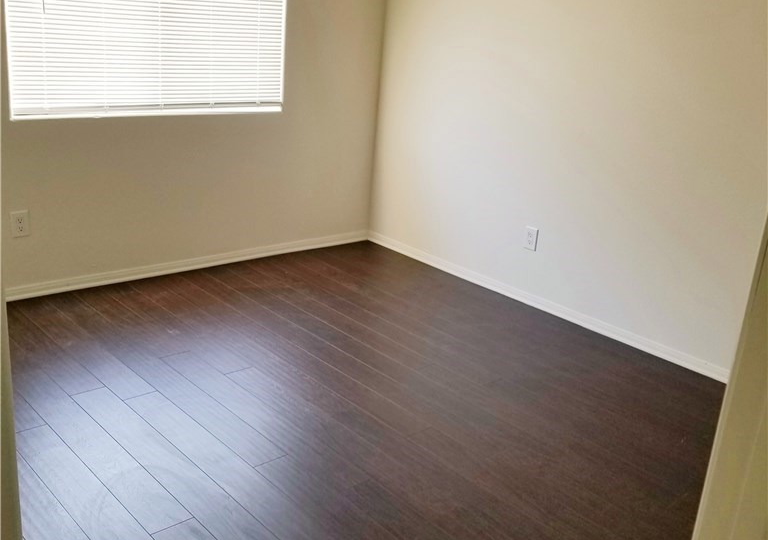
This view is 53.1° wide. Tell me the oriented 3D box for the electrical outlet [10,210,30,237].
[{"bbox_3d":[-1.705,-0.216,3.612,0.080,0.122,0.012,-13,25,-41],"label":"electrical outlet"}]

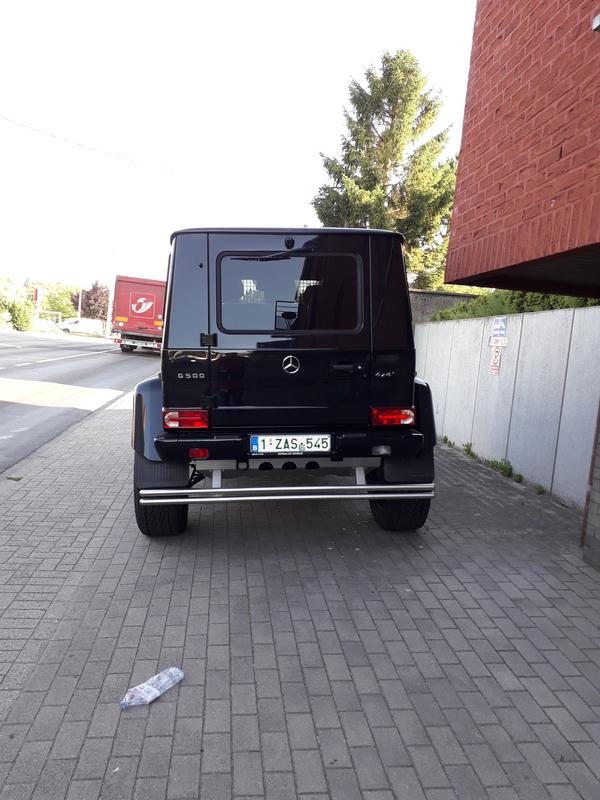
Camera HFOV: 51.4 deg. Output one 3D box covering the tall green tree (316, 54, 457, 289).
[{"bbox_3d":[3.083,-6.635,22.500,5.300,12.000,5.300,4,5,-5],"label":"tall green tree"}]

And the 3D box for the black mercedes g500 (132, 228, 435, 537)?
[{"bbox_3d":[-0.247,-0.189,6.204,2.100,2.210,4.550,0,5,-5],"label":"black mercedes g500"}]

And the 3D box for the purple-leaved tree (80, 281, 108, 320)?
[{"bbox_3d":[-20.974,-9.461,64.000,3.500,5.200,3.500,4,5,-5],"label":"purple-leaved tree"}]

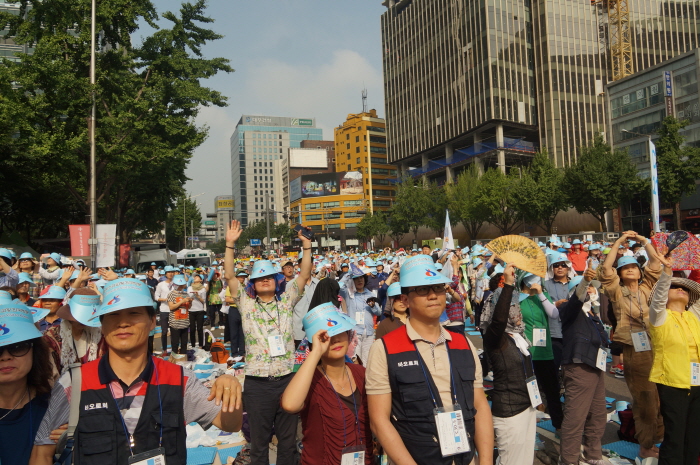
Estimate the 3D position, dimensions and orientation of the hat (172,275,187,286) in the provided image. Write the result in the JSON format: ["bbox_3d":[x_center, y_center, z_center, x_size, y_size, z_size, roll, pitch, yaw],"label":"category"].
[{"bbox_3d":[-3.226,0.911,9.950,0.250,0.150,0.260,-2,15,-14],"label":"hat"}]

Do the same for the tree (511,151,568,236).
[{"bbox_3d":[22.065,-3.348,62.242,7.000,13.100,7.000,-1,-3,-21],"label":"tree"}]

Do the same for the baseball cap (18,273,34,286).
[{"bbox_3d":[-4.318,0.627,7.000,0.270,0.160,0.220,-1,-3,34],"label":"baseball cap"}]

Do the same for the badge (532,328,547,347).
[{"bbox_3d":[1.716,0.951,4.750,0.120,0.165,0.012,-3,-2,7],"label":"badge"}]

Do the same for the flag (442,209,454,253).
[{"bbox_3d":[2.616,0.013,14.000,0.420,1.250,0.250,-3,-3,6],"label":"flag"}]

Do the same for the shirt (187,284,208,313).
[{"bbox_3d":[-3.170,1.372,10.900,0.450,0.580,0.270,-2,-3,-6],"label":"shirt"}]

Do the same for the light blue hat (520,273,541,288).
[{"bbox_3d":[1.635,0.430,4.750,0.180,0.125,0.200,-2,9,-18],"label":"light blue hat"}]

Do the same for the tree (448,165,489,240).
[{"bbox_3d":[12.324,-1.714,55.000,4.500,10.500,4.500,-3,-2,0],"label":"tree"}]

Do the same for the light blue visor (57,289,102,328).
[{"bbox_3d":[-1.444,0.406,2.800,0.290,0.180,0.230,7,2,33],"label":"light blue visor"}]

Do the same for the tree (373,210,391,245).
[{"bbox_3d":[6.205,0.738,106.178,4.800,10.400,4.800,-1,-3,-21],"label":"tree"}]

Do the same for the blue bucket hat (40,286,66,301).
[{"bbox_3d":[-2.205,0.450,3.900,0.190,0.095,0.200,-2,-2,-6],"label":"blue bucket hat"}]

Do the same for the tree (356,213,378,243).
[{"bbox_3d":[3.507,1.013,110.179,5.200,10.400,5.200,-1,-3,-21],"label":"tree"}]

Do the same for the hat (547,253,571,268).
[{"bbox_3d":[2.008,0.270,5.080,0.230,0.150,0.270,-3,-3,17],"label":"hat"}]

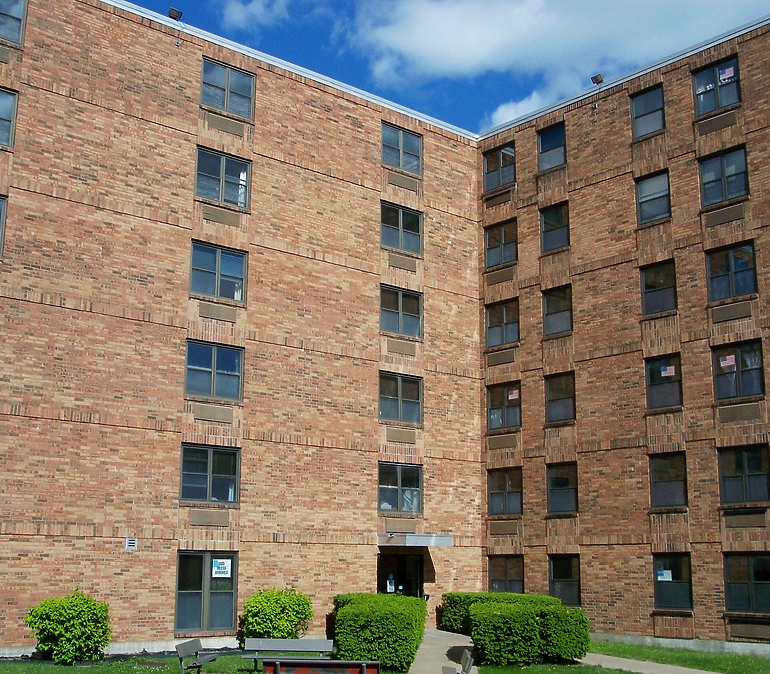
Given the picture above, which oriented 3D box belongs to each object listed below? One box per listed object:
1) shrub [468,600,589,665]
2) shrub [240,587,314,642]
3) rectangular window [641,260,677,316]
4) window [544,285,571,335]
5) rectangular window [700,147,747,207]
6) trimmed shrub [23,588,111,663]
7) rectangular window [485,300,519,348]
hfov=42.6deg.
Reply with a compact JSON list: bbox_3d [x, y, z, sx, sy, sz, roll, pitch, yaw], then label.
[{"bbox_3d":[3.190,6.602,22.214,2.264,1.284,1.800,5,-13,-20],"label":"shrub"},{"bbox_3d":[-2.641,6.922,24.257,1.800,1.491,1.650,0,-12,0],"label":"shrub"},{"bbox_3d":[7.561,-1.334,27.167,0.120,1.420,1.130,11,-16,-40],"label":"rectangular window"},{"bbox_3d":[5.221,-0.770,29.810,0.140,1.452,1.100,11,-16,-40],"label":"window"},{"bbox_3d":[8.974,-4.236,26.156,0.120,1.440,1.390,11,-16,-39],"label":"rectangular window"},{"bbox_3d":[-6.665,6.077,20.729,1.750,1.570,1.600,11,-16,-40],"label":"trimmed shrub"},{"bbox_3d":[3.781,-0.414,31.508,0.120,1.420,1.408,11,-16,-40],"label":"rectangular window"}]

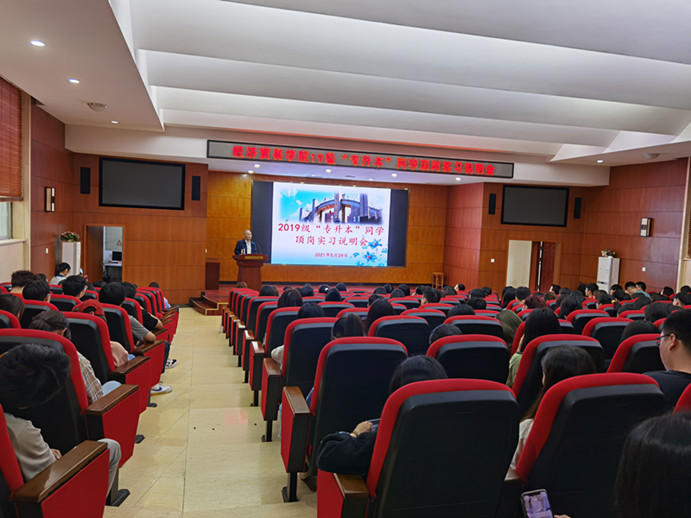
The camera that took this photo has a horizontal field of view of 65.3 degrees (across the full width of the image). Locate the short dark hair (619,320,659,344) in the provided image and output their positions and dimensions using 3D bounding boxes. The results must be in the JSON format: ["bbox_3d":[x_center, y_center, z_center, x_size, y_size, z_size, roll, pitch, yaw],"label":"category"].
[{"bbox_3d":[1.833,0.487,3.374,0.170,0.200,0.190,1,4,-15],"label":"short dark hair"}]

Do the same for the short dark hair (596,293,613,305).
[{"bbox_3d":[3.353,0.534,6.977,0.175,0.190,0.190,0,5,-30],"label":"short dark hair"}]

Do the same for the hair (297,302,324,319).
[{"bbox_3d":[-0.254,0.418,3.912,0.185,0.200,0.200,2,4,-11],"label":"hair"}]

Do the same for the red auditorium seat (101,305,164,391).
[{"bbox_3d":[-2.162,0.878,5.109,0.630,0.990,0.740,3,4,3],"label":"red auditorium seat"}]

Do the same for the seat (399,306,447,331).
[{"bbox_3d":[0.608,0.929,5.266,0.630,0.990,0.740,2,4,-13],"label":"seat"}]

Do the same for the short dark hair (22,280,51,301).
[{"bbox_3d":[-2.783,0.293,4.857,0.200,0.200,0.200,3,4,5],"label":"short dark hair"}]

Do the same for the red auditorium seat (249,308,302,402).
[{"bbox_3d":[-0.478,0.835,4.797,0.610,0.885,0.650,1,4,-15],"label":"red auditorium seat"}]

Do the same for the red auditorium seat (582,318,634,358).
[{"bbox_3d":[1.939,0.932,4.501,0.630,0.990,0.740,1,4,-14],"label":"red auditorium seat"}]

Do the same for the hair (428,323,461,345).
[{"bbox_3d":[0.565,0.464,3.074,0.160,0.200,0.190,1,4,-15],"label":"hair"}]

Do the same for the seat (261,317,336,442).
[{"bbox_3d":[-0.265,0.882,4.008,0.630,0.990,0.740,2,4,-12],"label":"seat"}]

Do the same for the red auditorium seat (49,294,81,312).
[{"bbox_3d":[-2.811,0.754,5.504,0.610,0.885,0.650,3,4,4],"label":"red auditorium seat"}]

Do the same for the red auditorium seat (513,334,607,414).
[{"bbox_3d":[1.143,0.833,3.218,0.610,0.885,0.650,1,4,-15],"label":"red auditorium seat"}]

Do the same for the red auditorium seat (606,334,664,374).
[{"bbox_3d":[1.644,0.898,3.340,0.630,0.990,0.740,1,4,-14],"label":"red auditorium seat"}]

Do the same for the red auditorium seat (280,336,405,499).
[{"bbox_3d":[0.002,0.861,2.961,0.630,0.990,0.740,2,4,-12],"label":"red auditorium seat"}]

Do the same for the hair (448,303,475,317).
[{"bbox_3d":[0.892,0.446,4.170,0.180,0.190,0.195,1,4,-15],"label":"hair"}]

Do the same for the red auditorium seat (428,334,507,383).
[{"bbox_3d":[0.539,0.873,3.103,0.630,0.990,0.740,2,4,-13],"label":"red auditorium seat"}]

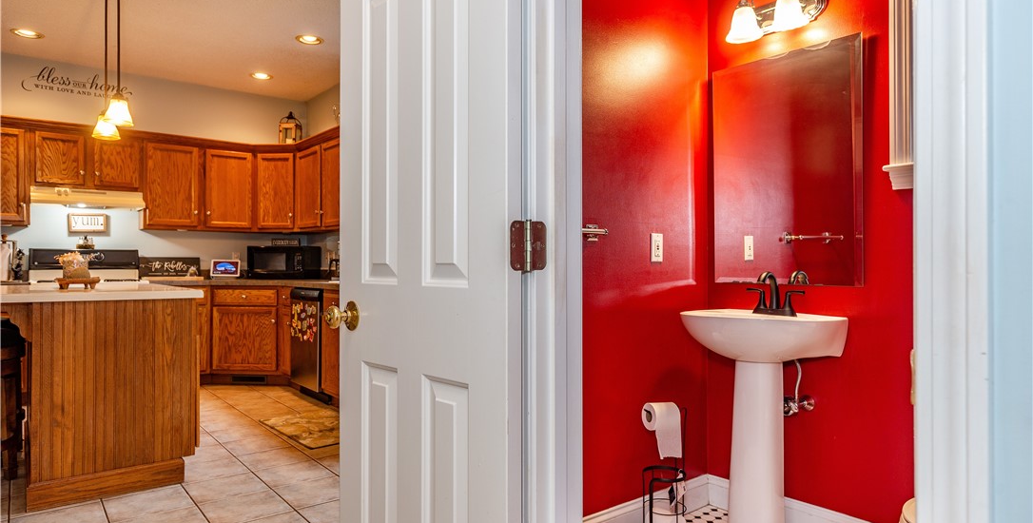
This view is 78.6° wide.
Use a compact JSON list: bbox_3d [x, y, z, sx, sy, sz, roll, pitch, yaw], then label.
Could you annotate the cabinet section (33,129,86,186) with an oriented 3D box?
[{"bbox_3d":[-3.712,-0.812,5.135,0.359,0.430,0.326,0,0,-38],"label":"cabinet section"}]

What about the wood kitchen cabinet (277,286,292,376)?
[{"bbox_3d":[-1.711,0.614,5.469,0.600,0.810,0.230,0,-1,-38],"label":"wood kitchen cabinet"}]

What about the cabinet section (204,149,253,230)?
[{"bbox_3d":[-2.727,-0.647,5.912,0.441,0.748,0.326,0,0,-38],"label":"cabinet section"}]

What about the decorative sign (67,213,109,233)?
[{"bbox_3d":[-3.663,-0.326,5.399,0.272,0.147,0.030,0,0,-39],"label":"decorative sign"}]

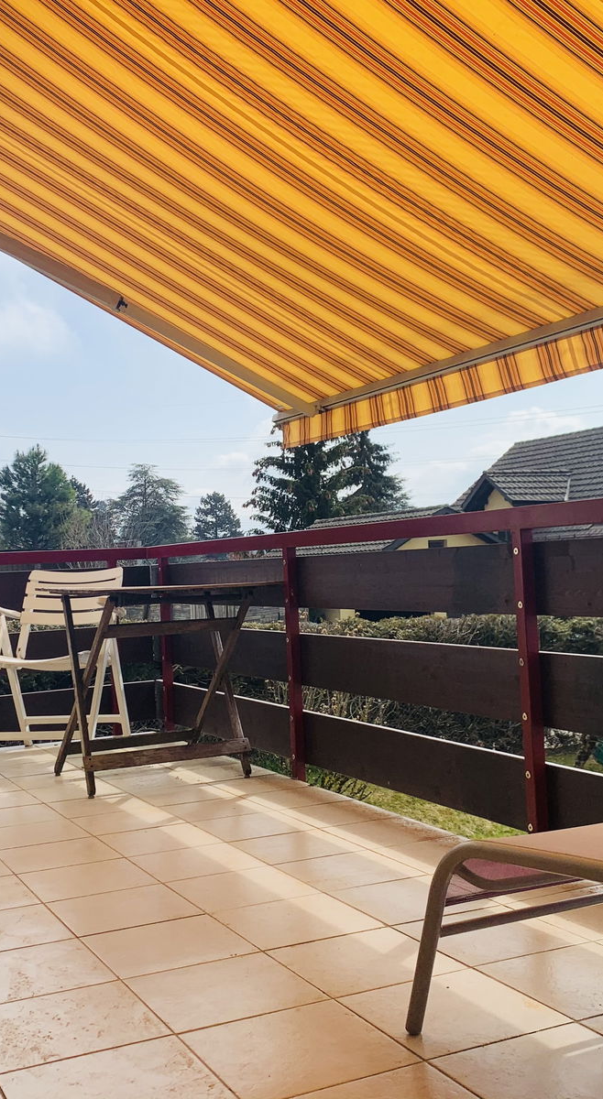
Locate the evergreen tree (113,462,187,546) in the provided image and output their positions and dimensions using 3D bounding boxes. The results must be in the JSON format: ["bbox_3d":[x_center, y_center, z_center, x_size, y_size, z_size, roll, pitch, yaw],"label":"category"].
[{"bbox_3d":[-8.022,-0.283,59.917,4.200,8.867,4.200,-2,-1,-27],"label":"evergreen tree"}]

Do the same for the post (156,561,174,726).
[{"bbox_3d":[-0.685,0.483,5.521,0.046,0.899,0.046,-2,-1,-27],"label":"post"}]

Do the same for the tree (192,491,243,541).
[{"bbox_3d":[-4.966,0.298,67.928,3.200,7.749,3.200,-2,-1,-27],"label":"tree"}]

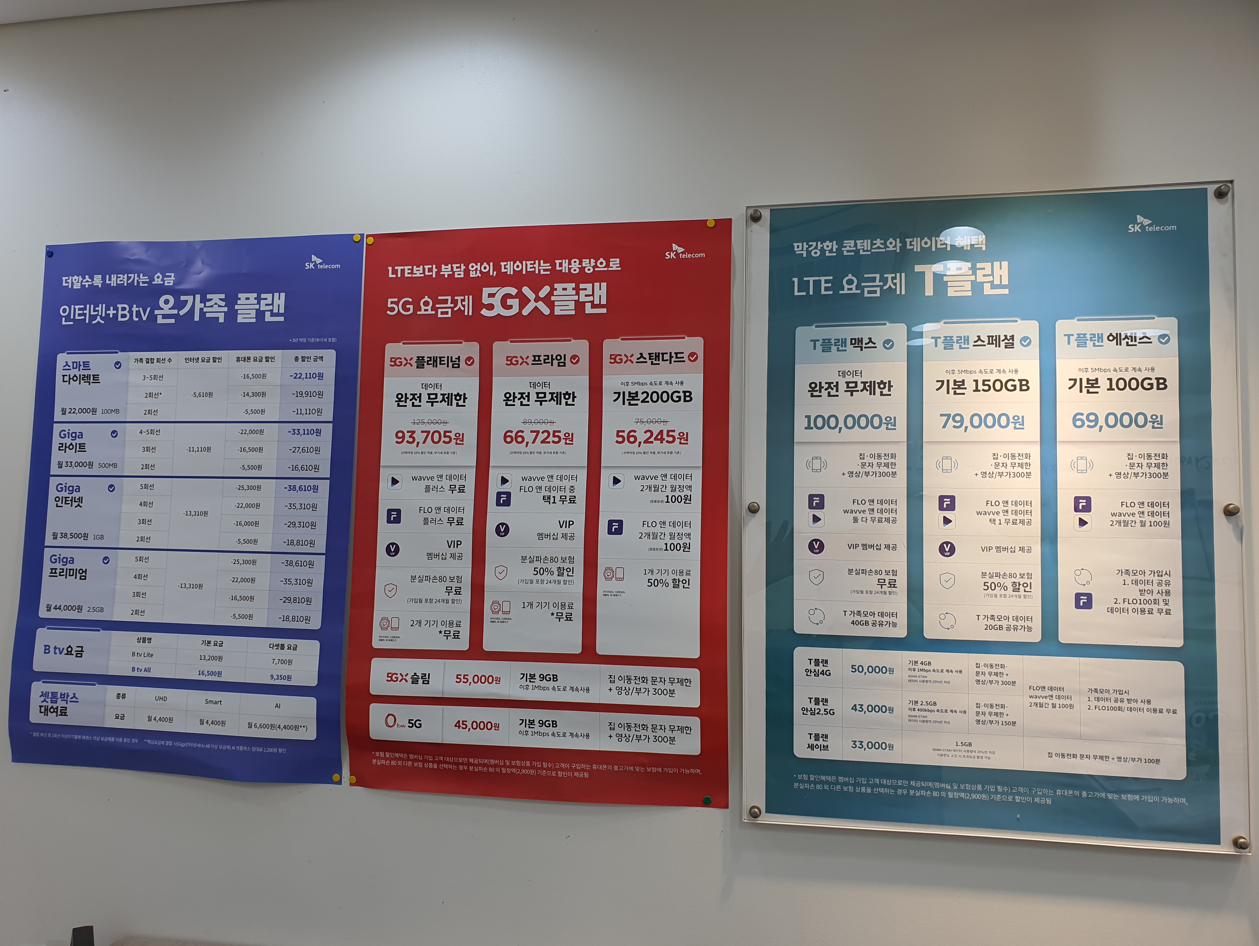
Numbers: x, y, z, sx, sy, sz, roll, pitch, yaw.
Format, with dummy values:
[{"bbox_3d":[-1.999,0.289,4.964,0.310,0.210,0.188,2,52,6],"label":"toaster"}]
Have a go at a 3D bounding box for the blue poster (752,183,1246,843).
[{"bbox_3d":[0.500,0.050,1.341,0.669,0.910,0.025,0,-4,10],"label":"blue poster"}]

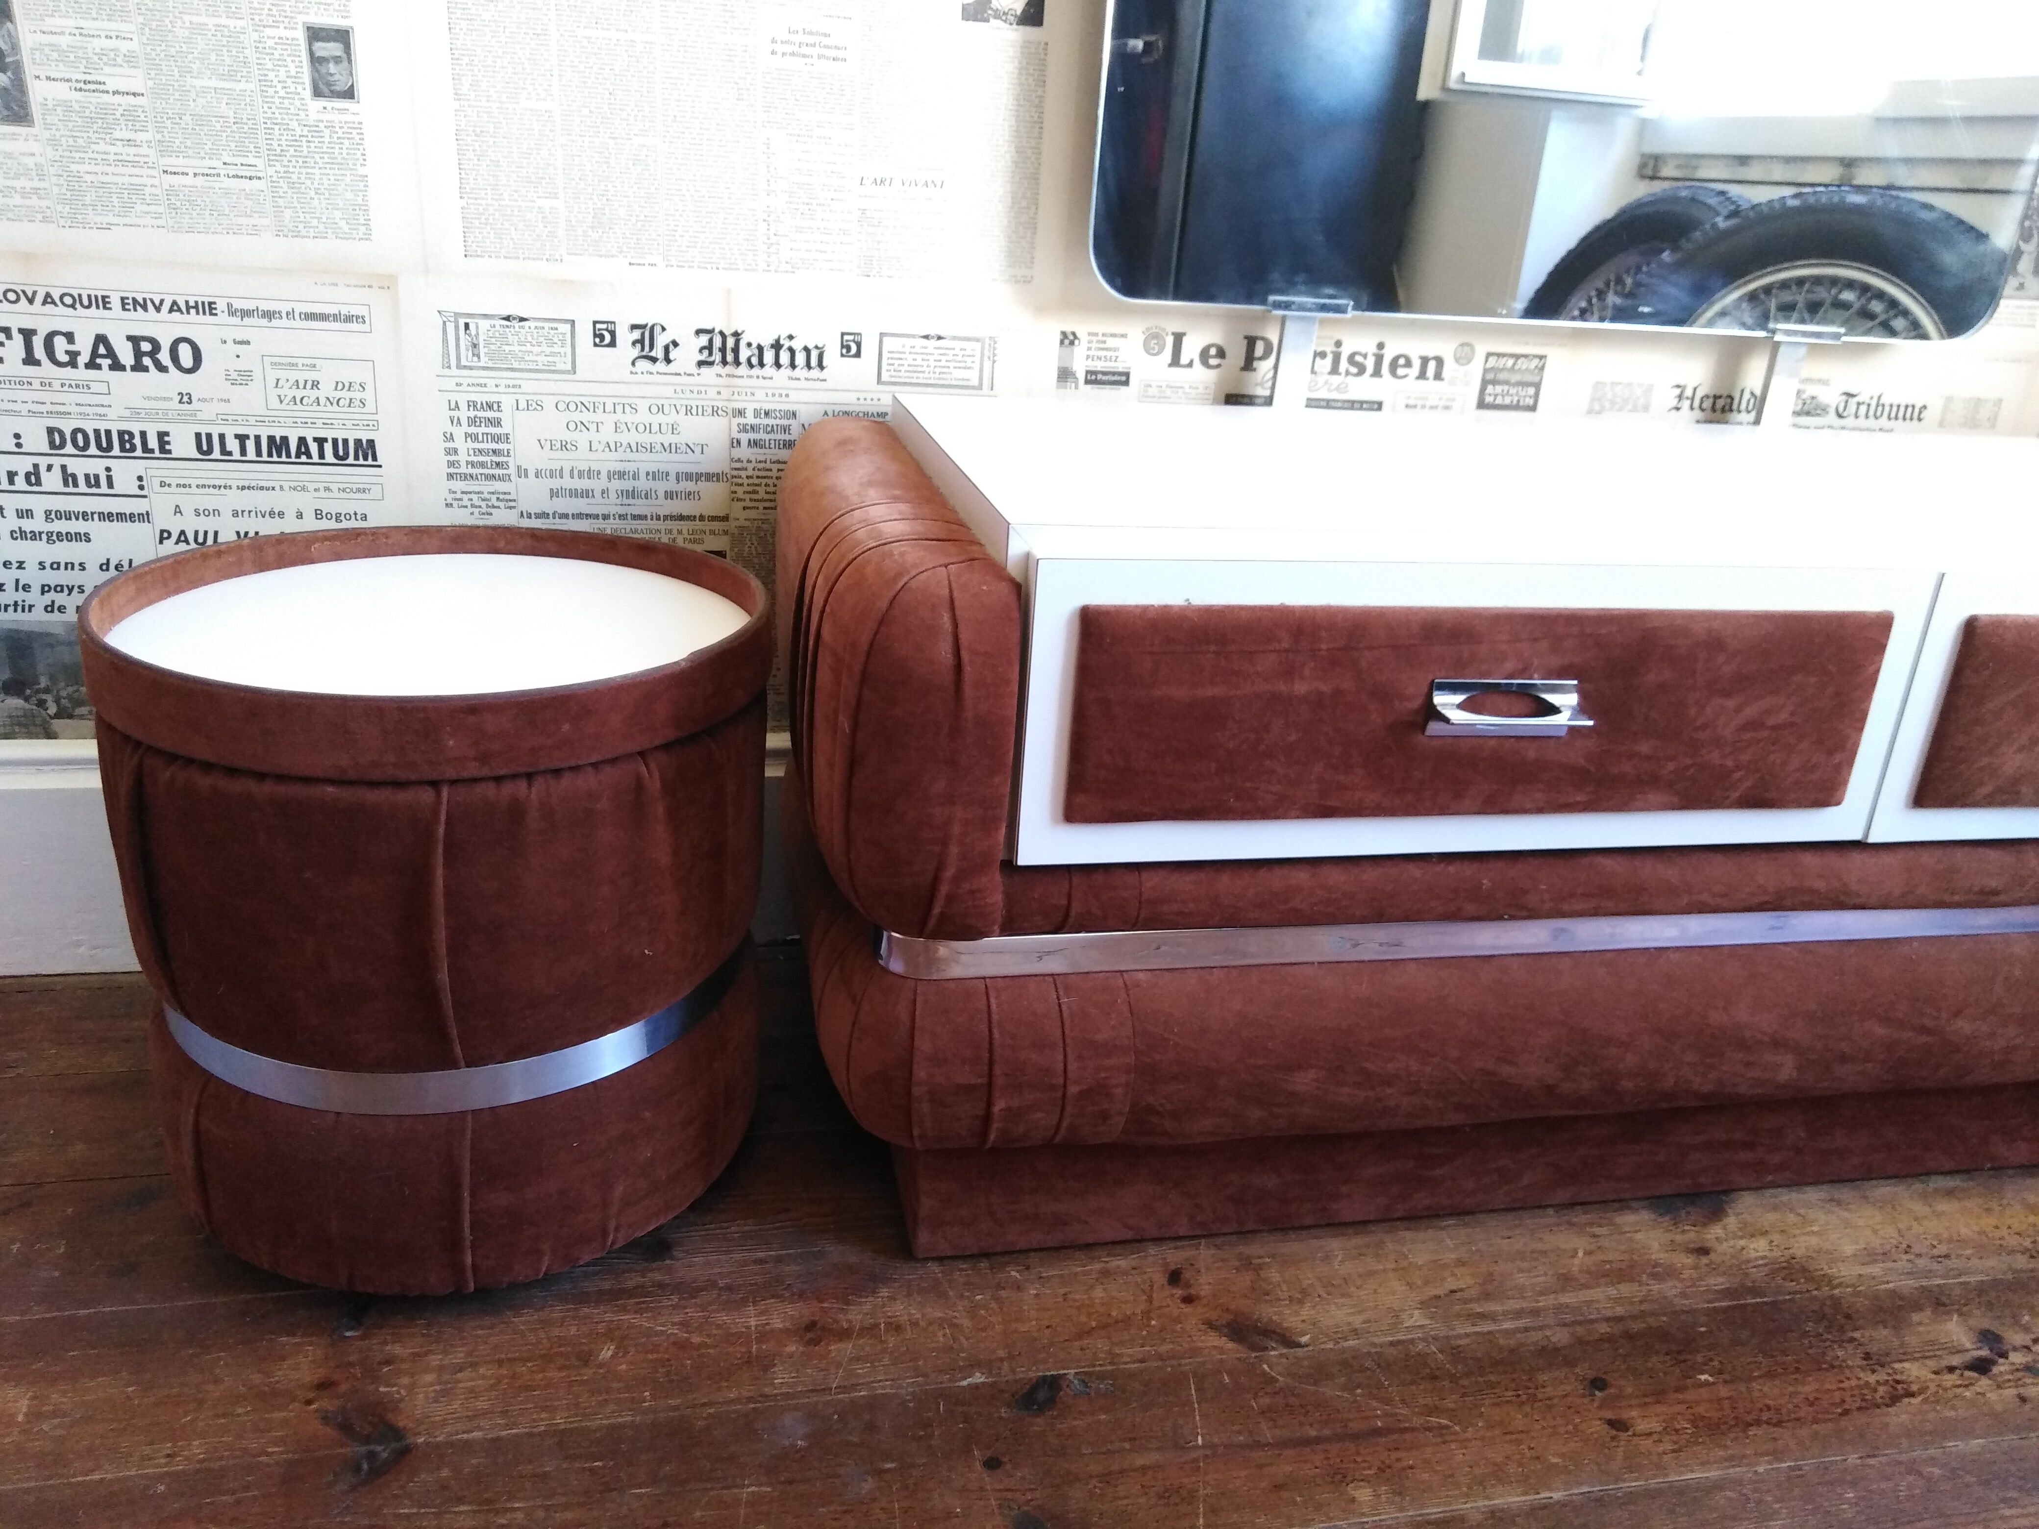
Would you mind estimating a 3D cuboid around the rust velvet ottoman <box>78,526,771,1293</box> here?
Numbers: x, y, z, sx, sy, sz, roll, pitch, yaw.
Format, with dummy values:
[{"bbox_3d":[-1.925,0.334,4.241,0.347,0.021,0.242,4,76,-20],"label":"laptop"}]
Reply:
[{"bbox_3d":[-0.396,0.096,1.060,0.420,0.449,0.420,0,22,-13],"label":"rust velvet ottoman"}]

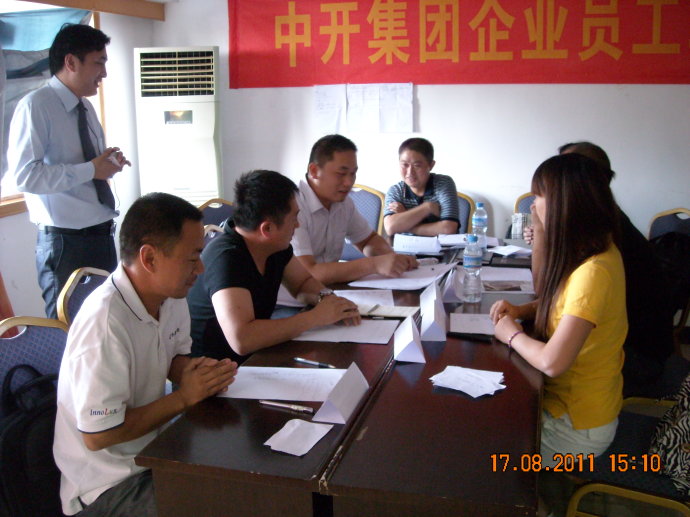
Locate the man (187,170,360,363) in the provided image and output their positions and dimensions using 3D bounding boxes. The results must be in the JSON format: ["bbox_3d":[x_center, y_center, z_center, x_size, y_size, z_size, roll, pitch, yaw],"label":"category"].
[{"bbox_3d":[-0.213,0.338,2.275,0.640,1.250,0.520,4,14,25],"label":"man"}]

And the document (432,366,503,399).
[{"bbox_3d":[0.326,0.307,1.786,0.175,0.010,0.160,2,13,12],"label":"document"}]

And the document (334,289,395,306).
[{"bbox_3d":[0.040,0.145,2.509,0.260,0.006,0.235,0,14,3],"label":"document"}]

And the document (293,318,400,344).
[{"bbox_3d":[0.002,0.220,2.179,0.300,0.008,0.215,1,13,8],"label":"document"}]

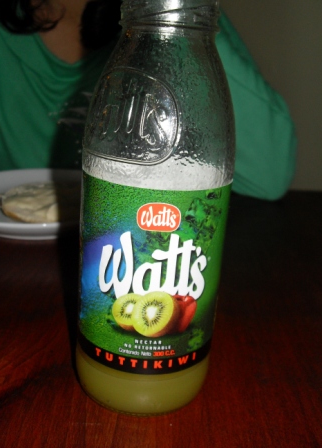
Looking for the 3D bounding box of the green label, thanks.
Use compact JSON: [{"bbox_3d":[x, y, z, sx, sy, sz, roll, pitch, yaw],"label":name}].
[{"bbox_3d":[-0.005,0.014,0.209,0.061,0.077,0.061,3,19,-4],"label":"green label"}]

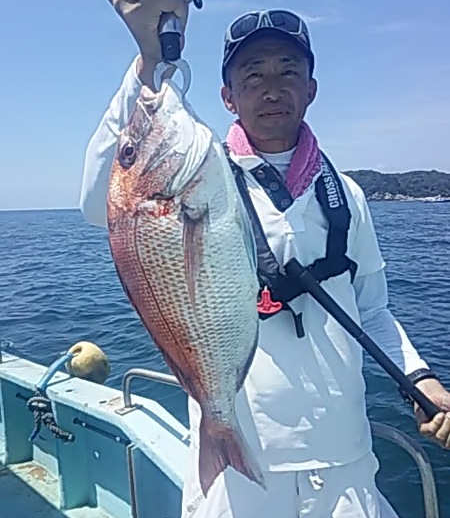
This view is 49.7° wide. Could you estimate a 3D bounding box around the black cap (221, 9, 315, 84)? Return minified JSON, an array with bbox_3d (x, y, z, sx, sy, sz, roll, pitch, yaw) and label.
[{"bbox_3d":[0.079,-0.408,0.927,0.178,0.138,0.262,-5,-1,6],"label":"black cap"}]

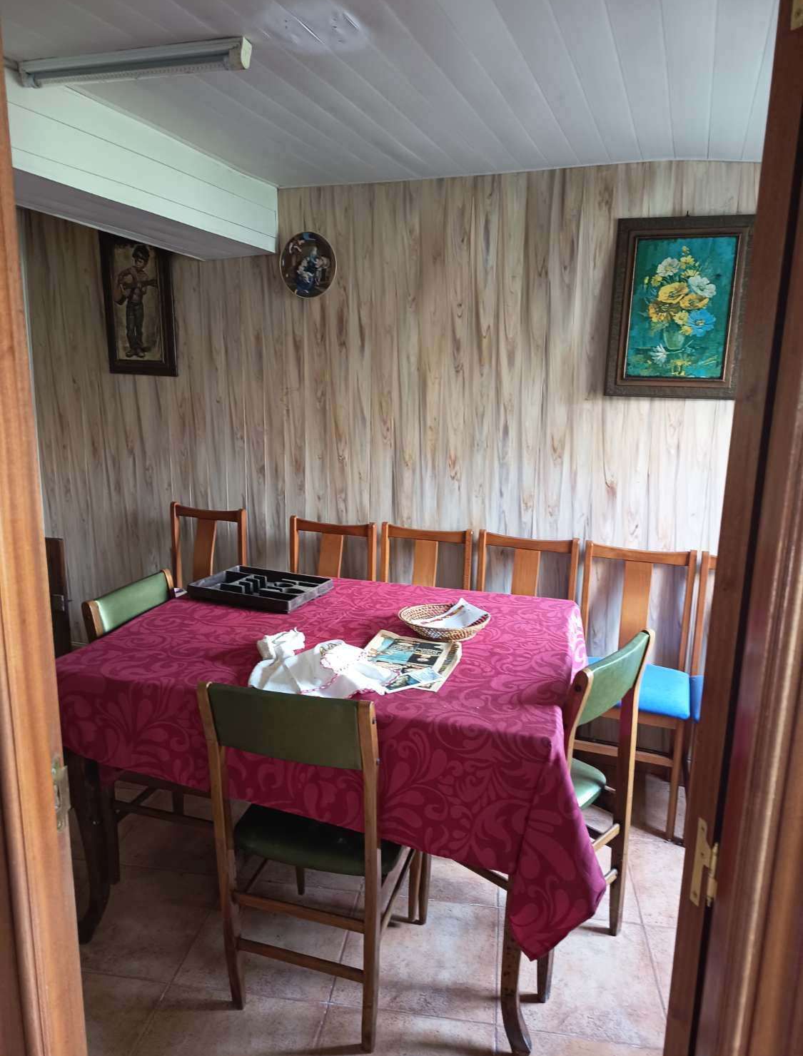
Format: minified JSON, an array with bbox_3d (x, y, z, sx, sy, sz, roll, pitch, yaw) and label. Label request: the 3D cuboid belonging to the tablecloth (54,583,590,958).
[{"bbox_3d":[-0.141,0.533,2.215,1.380,0.480,1.120,4,12,15],"label":"tablecloth"}]

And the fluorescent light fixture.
[{"bbox_3d":[-0.628,-1.073,1.726,0.600,0.056,0.046,4,12,15],"label":"fluorescent light fixture"}]

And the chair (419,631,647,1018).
[{"bbox_3d":[0.335,0.700,1.993,0.460,0.855,0.410,11,15,42],"label":"chair"}]

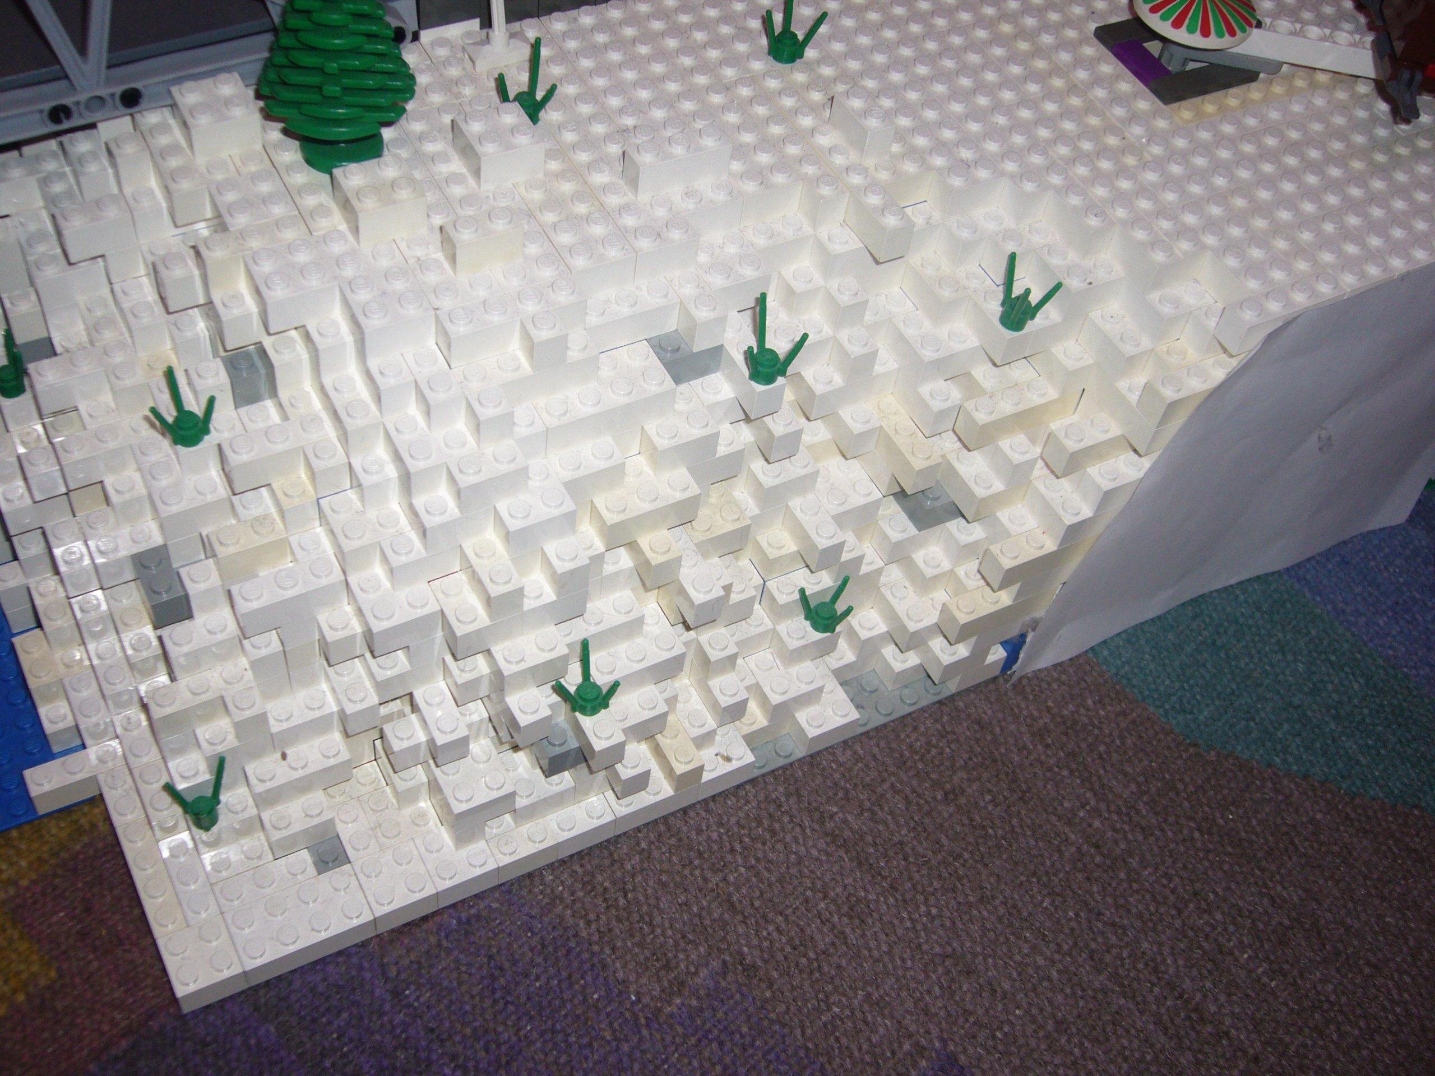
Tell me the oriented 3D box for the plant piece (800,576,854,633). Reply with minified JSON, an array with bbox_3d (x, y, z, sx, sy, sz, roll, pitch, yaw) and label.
[{"bbox_3d":[0.026,0.018,0.422,0.013,0.018,0.015,4,52,-5],"label":"plant piece"}]

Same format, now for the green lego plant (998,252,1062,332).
[{"bbox_3d":[0.071,-0.055,0.387,0.014,0.018,0.013,27,54,13],"label":"green lego plant"}]

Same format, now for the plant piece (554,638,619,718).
[{"bbox_3d":[-0.031,0.032,0.380,0.015,0.018,0.013,-8,54,-13],"label":"plant piece"}]

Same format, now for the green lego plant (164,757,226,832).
[{"bbox_3d":[-0.121,0.060,0.383,0.012,0.018,0.016,12,52,2],"label":"green lego plant"}]

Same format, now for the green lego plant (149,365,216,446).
[{"bbox_3d":[-0.120,-0.029,0.367,0.015,0.018,0.013,-25,60,-24],"label":"green lego plant"}]

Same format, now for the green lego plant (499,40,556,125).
[{"bbox_3d":[-0.043,-0.106,0.388,0.014,0.018,0.014,14,52,3],"label":"green lego plant"}]

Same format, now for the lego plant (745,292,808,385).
[{"bbox_3d":[0.013,-0.043,0.370,0.013,0.018,0.015,12,52,2],"label":"lego plant"}]

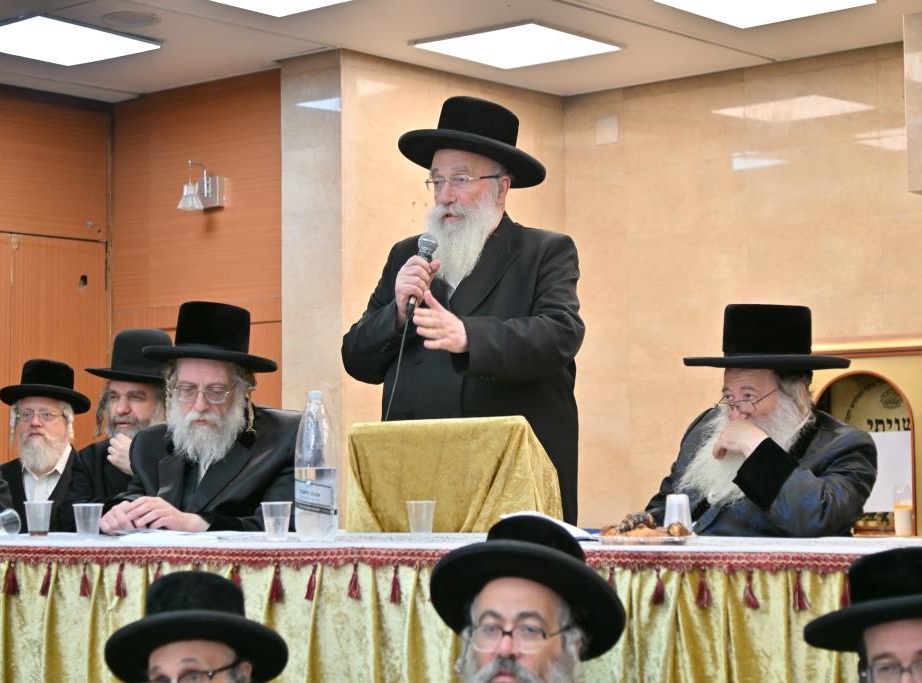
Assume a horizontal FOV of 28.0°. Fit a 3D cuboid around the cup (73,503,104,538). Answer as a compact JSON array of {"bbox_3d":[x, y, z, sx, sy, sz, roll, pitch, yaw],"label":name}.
[{"bbox_3d":[-0.830,0.401,4.120,0.071,0.079,0.071,0,-4,0],"label":"cup"}]

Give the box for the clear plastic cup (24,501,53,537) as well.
[{"bbox_3d":[-0.977,0.412,4.280,0.071,0.084,0.071,-1,-3,0],"label":"clear plastic cup"}]

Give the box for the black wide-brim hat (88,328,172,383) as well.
[{"bbox_3d":[-0.930,0.044,5.400,0.335,0.140,0.360,-1,5,5],"label":"black wide-brim hat"}]

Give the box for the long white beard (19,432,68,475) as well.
[{"bbox_3d":[-1.434,0.385,6.350,0.165,0.155,0.110,0,-4,0],"label":"long white beard"}]

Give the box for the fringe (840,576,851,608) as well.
[{"bbox_3d":[0.700,0.453,3.362,0.030,0.073,0.022,-1,-4,14],"label":"fringe"}]

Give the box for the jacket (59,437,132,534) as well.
[{"bbox_3d":[-0.895,0.549,5.100,0.480,0.620,0.360,-1,-3,12],"label":"jacket"}]

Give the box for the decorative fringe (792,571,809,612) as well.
[{"bbox_3d":[0.622,0.458,3.389,0.033,0.077,0.022,-1,-4,14],"label":"decorative fringe"}]

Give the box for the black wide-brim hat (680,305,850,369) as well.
[{"bbox_3d":[0.694,-0.011,4.200,0.385,0.145,0.355,1,-1,0],"label":"black wide-brim hat"}]

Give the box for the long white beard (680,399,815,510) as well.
[{"bbox_3d":[0.634,0.245,4.120,0.210,0.250,0.200,2,-4,-40],"label":"long white beard"}]

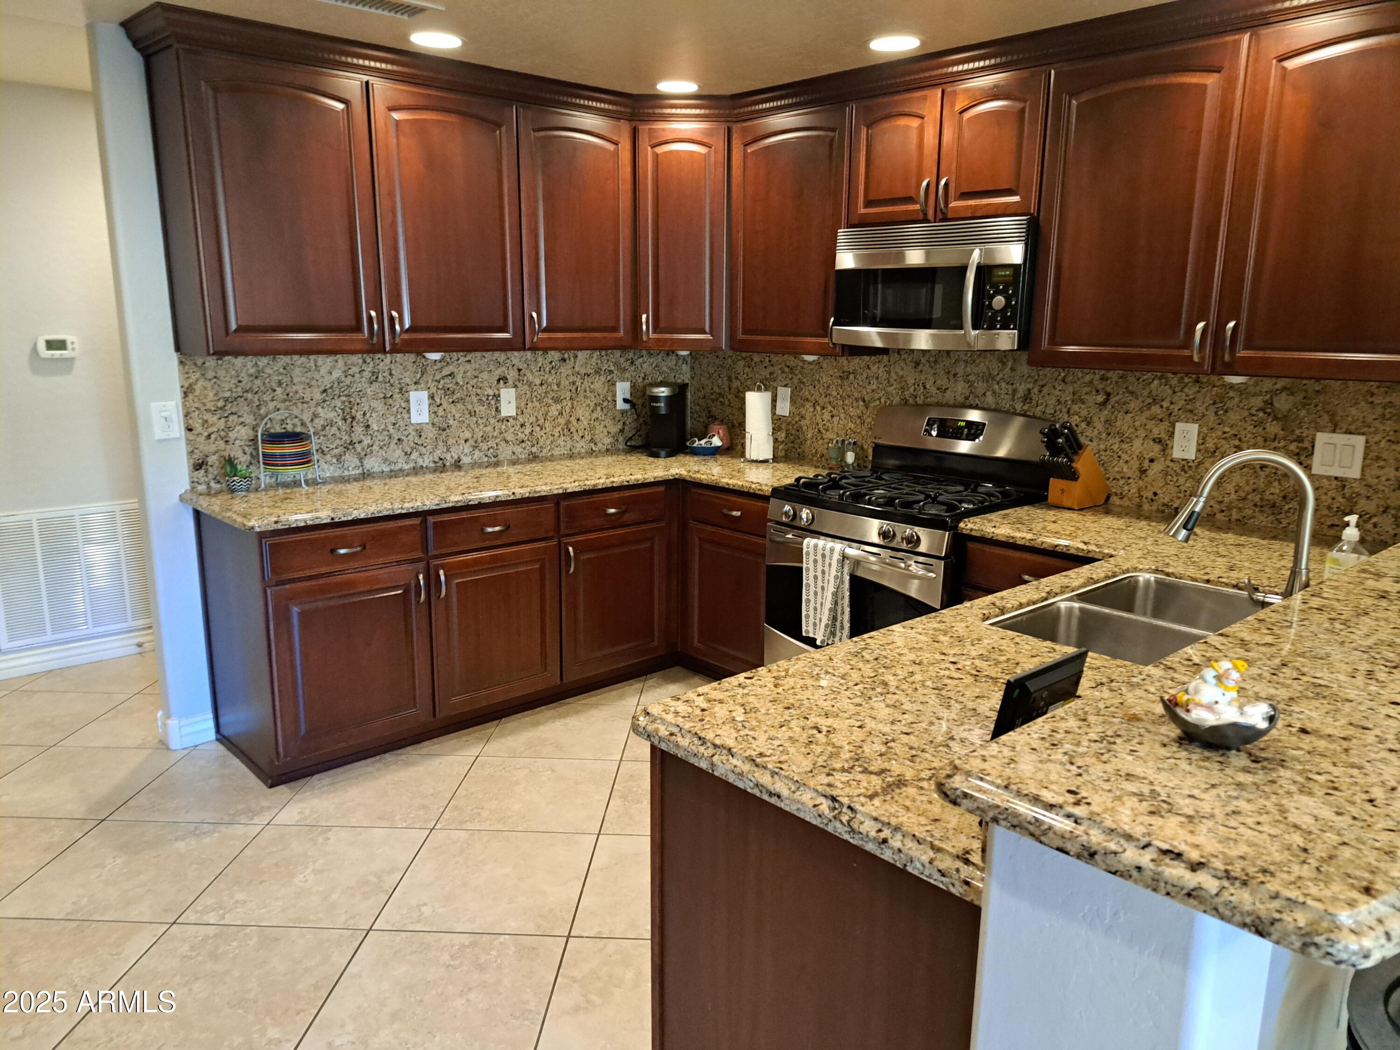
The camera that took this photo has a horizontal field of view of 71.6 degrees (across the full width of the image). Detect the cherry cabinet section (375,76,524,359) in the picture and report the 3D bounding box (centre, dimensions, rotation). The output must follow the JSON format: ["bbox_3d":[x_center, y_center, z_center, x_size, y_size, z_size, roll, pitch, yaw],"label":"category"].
[{"bbox_3d":[-1.000,-1.106,3.626,0.565,0.895,0.315,-10,16,-42],"label":"cherry cabinet section"}]

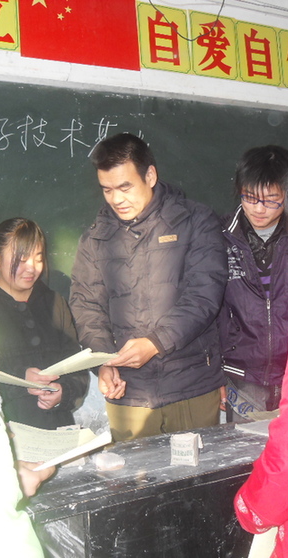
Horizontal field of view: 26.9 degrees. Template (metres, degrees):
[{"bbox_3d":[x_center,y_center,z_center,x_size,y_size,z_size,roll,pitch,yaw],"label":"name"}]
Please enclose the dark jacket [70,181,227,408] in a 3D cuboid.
[{"bbox_3d":[0.014,0.043,1.920,0.530,0.720,0.400,-6,-4,24],"label":"dark jacket"}]

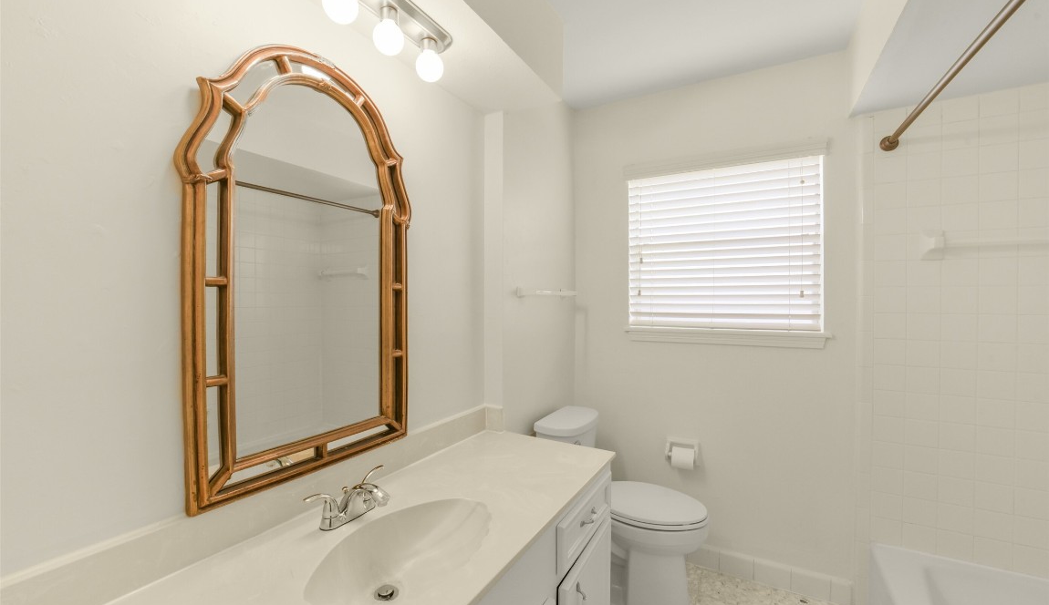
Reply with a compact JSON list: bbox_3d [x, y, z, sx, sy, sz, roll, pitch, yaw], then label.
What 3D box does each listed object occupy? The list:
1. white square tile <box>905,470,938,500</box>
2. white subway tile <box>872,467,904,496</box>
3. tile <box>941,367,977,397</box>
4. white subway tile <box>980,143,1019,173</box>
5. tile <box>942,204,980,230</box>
[{"bbox_3d":[1.636,0.757,1.686,0.107,0.108,0.009,0,1,27],"label":"white square tile"},{"bbox_3d":[1.544,0.757,1.736,0.107,0.108,0.010,0,0,27],"label":"white subway tile"},{"bbox_3d":[1.724,0.317,1.627,0.108,0.108,0.009,0,1,27],"label":"tile"},{"bbox_3d":[1.844,-0.559,1.587,0.108,0.108,0.008,0,1,26],"label":"white subway tile"},{"bbox_3d":[1.735,-0.337,1.627,0.107,0.108,0.009,0,1,27],"label":"tile"}]

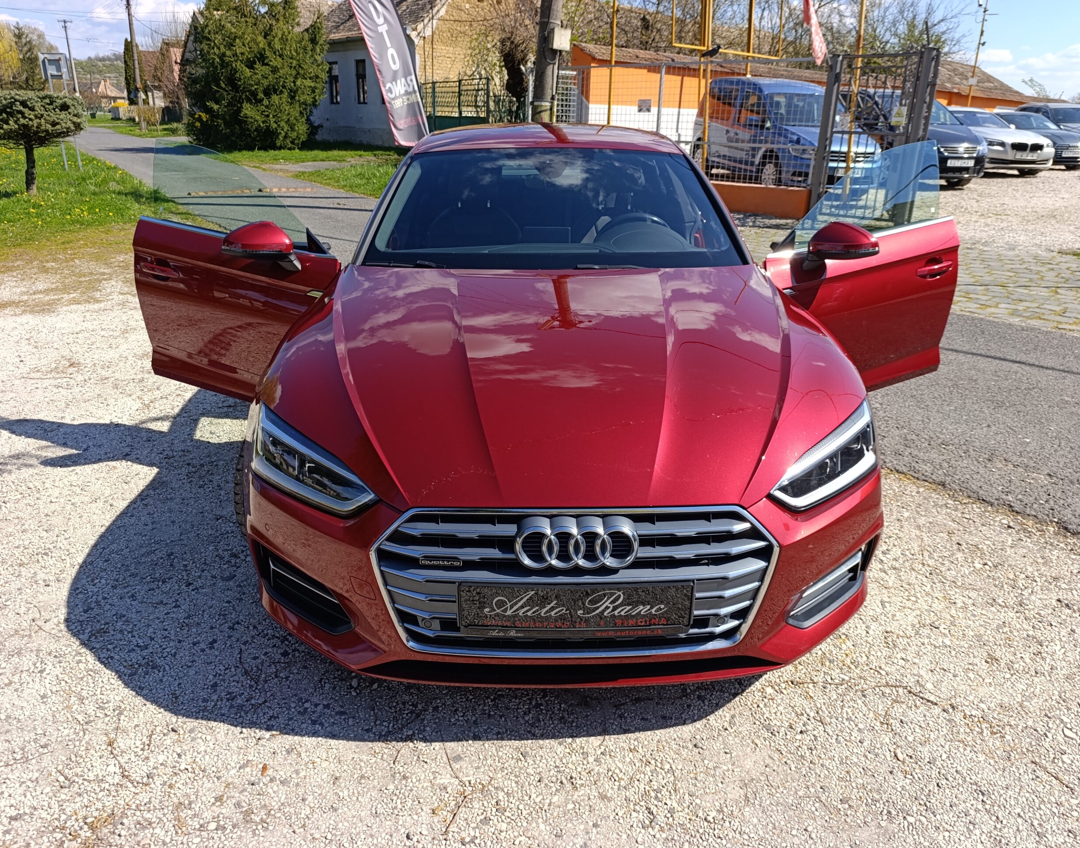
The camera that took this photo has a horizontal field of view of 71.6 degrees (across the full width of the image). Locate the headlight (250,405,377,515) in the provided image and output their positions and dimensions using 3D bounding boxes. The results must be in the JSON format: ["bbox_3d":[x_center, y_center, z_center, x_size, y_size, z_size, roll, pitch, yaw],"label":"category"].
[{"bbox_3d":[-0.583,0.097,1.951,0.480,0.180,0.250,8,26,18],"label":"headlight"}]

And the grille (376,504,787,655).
[{"bbox_3d":[0.083,0.370,1.724,0.945,0.390,0.150,0,20,-1],"label":"grille"}]

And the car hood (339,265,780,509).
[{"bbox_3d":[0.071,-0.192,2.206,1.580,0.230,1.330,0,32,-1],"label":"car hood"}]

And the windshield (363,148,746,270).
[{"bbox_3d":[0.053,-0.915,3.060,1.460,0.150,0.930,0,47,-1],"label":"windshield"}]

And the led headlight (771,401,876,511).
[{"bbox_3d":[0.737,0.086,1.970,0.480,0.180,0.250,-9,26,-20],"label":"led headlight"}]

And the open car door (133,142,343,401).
[{"bbox_3d":[-1.359,-0.651,3.355,1.390,1.120,0.360,15,28,30],"label":"open car door"}]

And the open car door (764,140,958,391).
[{"bbox_3d":[1.441,-0.650,3.341,1.360,1.120,0.360,-15,28,-30],"label":"open car door"}]

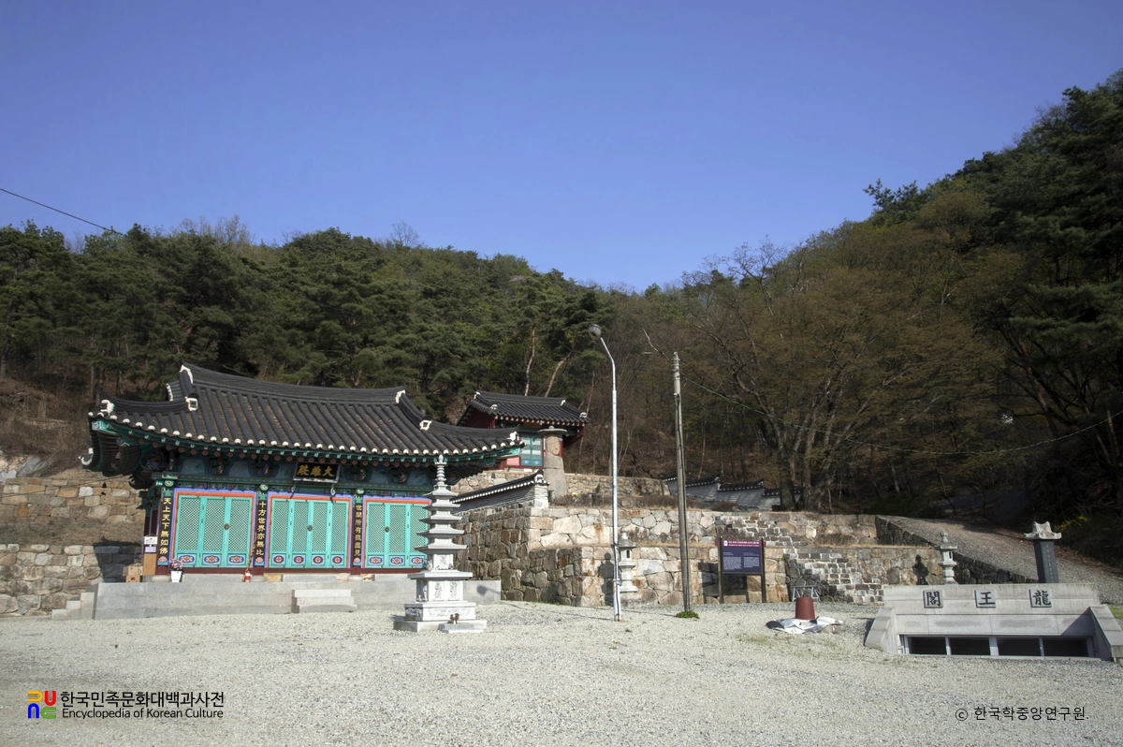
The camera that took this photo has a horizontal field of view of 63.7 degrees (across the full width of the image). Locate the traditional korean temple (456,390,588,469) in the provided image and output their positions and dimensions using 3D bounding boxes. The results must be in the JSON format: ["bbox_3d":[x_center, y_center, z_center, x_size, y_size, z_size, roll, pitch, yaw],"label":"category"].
[{"bbox_3d":[-2.320,4.143,61.076,7.000,5.501,6.400,6,-15,-24],"label":"traditional korean temple"}]

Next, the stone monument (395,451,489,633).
[{"bbox_3d":[-2.742,3.830,20.578,1.700,3.869,1.700,6,-15,-27],"label":"stone monument"}]

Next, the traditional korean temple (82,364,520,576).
[{"bbox_3d":[-9.527,3.569,32.369,13.617,7.242,9.579,6,-15,-27],"label":"traditional korean temple"}]

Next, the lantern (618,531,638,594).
[{"bbox_3d":[1.720,5.000,24.300,0.690,1.760,0.690,7,-16,-28],"label":"lantern"}]

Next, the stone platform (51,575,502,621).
[{"bbox_3d":[-9.942,7.616,30.997,13.236,1.030,10.094,6,-15,-27],"label":"stone platform"}]

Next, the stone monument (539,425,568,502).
[{"bbox_3d":[-0.492,5.355,54.228,1.750,4.483,1.700,6,-15,-25],"label":"stone monument"}]

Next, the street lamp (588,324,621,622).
[{"bbox_3d":[1.084,2.423,23.369,0.850,7.682,0.400,2,-14,-11],"label":"street lamp"}]

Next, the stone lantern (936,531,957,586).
[{"bbox_3d":[11.396,5.539,26.716,0.540,1.787,0.540,2,-14,-11],"label":"stone lantern"}]

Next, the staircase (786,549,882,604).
[{"bbox_3d":[7.704,5.691,25.353,1.700,1.510,2.400,6,-15,-25],"label":"staircase"}]

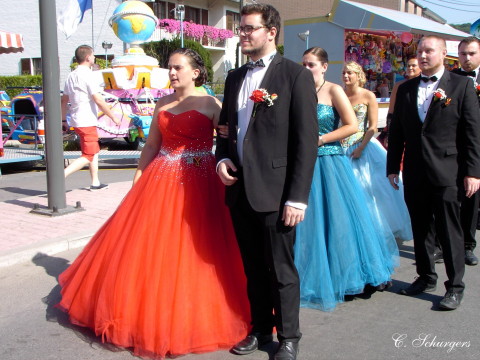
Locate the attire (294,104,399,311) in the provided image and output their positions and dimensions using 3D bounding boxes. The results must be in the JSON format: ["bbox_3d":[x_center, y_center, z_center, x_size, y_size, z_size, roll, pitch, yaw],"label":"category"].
[{"bbox_3d":[0.671,0.117,4.449,0.780,1.278,0.840,7,12,41],"label":"attire"}]

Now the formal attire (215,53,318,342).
[{"bbox_3d":[0.144,0.110,3.456,0.520,1.552,0.320,6,11,36],"label":"formal attire"}]

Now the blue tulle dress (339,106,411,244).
[{"bbox_3d":[1.170,-0.075,5.705,0.780,1.193,0.840,7,11,39],"label":"blue tulle dress"}]

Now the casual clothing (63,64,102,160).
[{"bbox_3d":[-1.941,-0.826,7.864,0.400,1.178,0.470,-7,11,-39],"label":"casual clothing"}]

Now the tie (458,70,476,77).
[{"bbox_3d":[1.802,-0.843,5.052,0.125,0.055,0.045,4,10,28],"label":"tie"}]

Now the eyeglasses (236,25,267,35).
[{"bbox_3d":[0.064,-0.763,3.252,0.135,0.045,0.140,-8,12,-41],"label":"eyeglasses"}]

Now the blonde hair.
[{"bbox_3d":[1.005,-0.922,5.525,0.180,0.240,0.200,7,12,41],"label":"blonde hair"}]

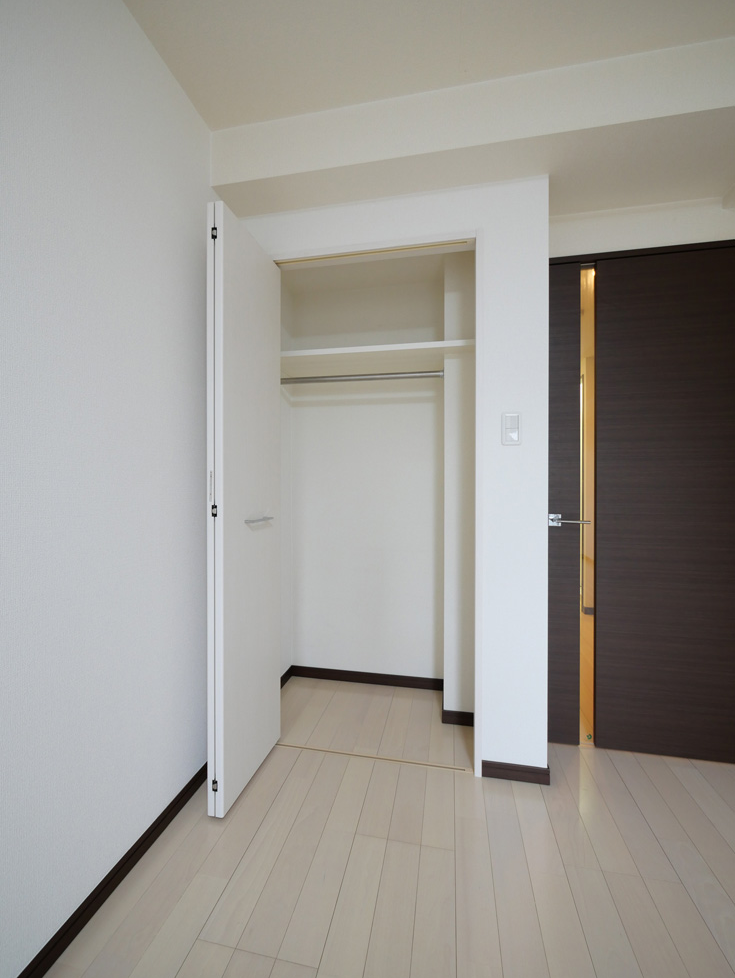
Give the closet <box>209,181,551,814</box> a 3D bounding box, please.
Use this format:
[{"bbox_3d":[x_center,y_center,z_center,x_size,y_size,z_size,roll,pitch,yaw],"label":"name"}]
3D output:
[{"bbox_3d":[0.097,-0.027,1.665,1.182,2.193,0.955,0,0,11],"label":"closet"}]

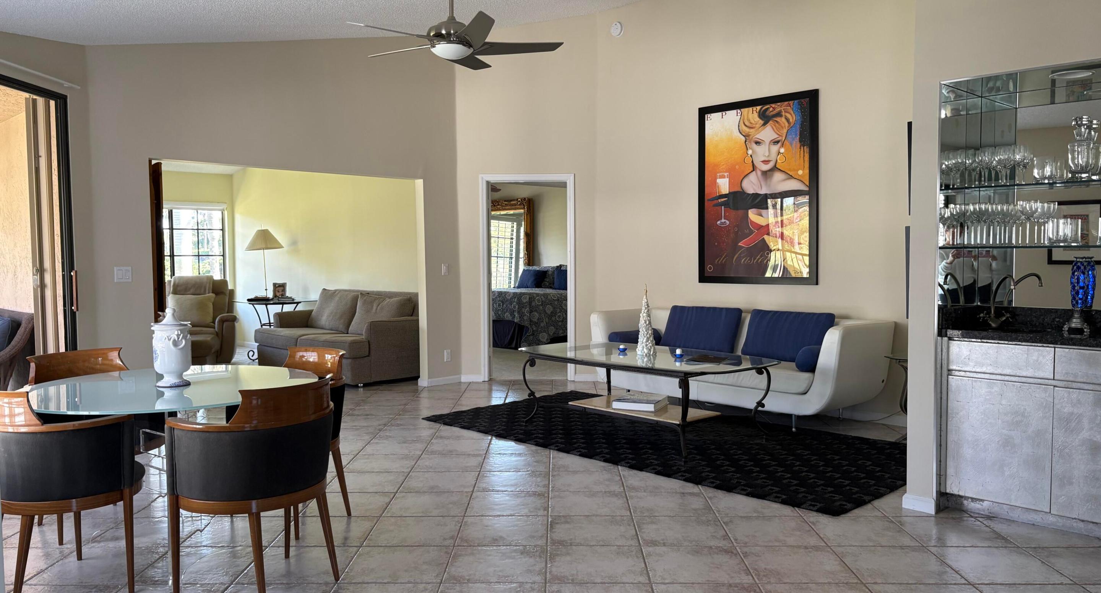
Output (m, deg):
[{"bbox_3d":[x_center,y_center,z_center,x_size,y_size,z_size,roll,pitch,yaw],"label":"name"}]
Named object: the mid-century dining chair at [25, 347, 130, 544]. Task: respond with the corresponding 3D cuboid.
[{"bbox_3d":[-2.200,0.688,4.029,0.525,0.820,0.600,1,3,29],"label":"mid-century dining chair"}]

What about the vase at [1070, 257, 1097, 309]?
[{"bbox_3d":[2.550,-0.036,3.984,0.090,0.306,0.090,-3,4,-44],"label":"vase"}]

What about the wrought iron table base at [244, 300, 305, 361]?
[{"bbox_3d":[-3.334,0.448,10.033,0.690,0.720,0.690,-1,3,-18],"label":"wrought iron table base"}]

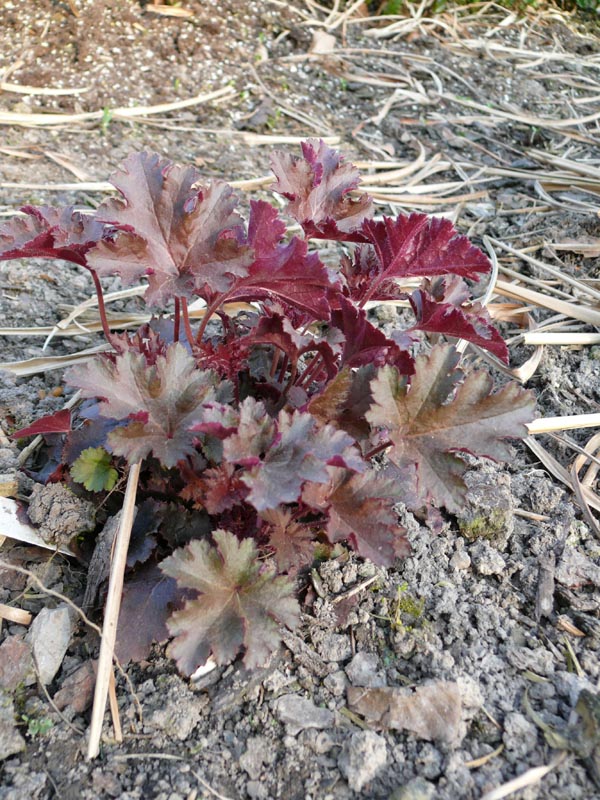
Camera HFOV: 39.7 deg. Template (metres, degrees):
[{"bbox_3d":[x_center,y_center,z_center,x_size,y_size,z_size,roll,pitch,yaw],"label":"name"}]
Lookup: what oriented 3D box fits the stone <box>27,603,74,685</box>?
[{"bbox_3d":[-0.137,0.134,0.460,0.025,0.022,0.042,0,36,0],"label":"stone"}]

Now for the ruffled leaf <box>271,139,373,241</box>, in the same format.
[{"bbox_3d":[0.014,-0.144,0.575,0.068,0.064,0.035,0,11,0],"label":"ruffled leaf"}]

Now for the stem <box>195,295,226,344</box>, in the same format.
[{"bbox_3d":[-0.062,-0.056,0.575,0.007,0.046,0.006,23,31,-24],"label":"stem"}]

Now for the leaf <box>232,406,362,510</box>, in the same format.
[{"bbox_3d":[0.000,0.037,0.505,0.075,0.022,0.067,11,54,8],"label":"leaf"}]

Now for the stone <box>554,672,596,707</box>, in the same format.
[{"bbox_3d":[0.151,0.158,0.455,0.018,0.013,0.015,0,38,0],"label":"stone"}]

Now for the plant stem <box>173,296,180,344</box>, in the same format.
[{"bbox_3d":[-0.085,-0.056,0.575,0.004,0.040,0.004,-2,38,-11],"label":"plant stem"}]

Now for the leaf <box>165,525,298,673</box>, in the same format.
[{"bbox_3d":[-0.038,0.113,0.465,0.073,0.018,0.072,9,60,2],"label":"leaf"}]

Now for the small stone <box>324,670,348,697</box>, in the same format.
[{"bbox_3d":[0.019,0.152,0.446,0.013,0.010,0.011,0,36,0],"label":"small stone"}]

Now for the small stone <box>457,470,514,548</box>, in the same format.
[{"bbox_3d":[0.117,0.071,0.535,0.037,0.036,0.038,0,36,0],"label":"small stone"}]

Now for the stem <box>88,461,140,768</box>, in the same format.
[{"bbox_3d":[-0.109,0.114,0.497,0.007,0.007,0.191,8,48,-10],"label":"stem"}]

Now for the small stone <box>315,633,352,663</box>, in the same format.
[{"bbox_3d":[0.018,0.138,0.463,0.021,0.013,0.014,0,36,0],"label":"small stone"}]

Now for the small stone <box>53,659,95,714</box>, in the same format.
[{"bbox_3d":[-0.125,0.158,0.458,0.017,0.012,0.027,22,43,25],"label":"small stone"}]

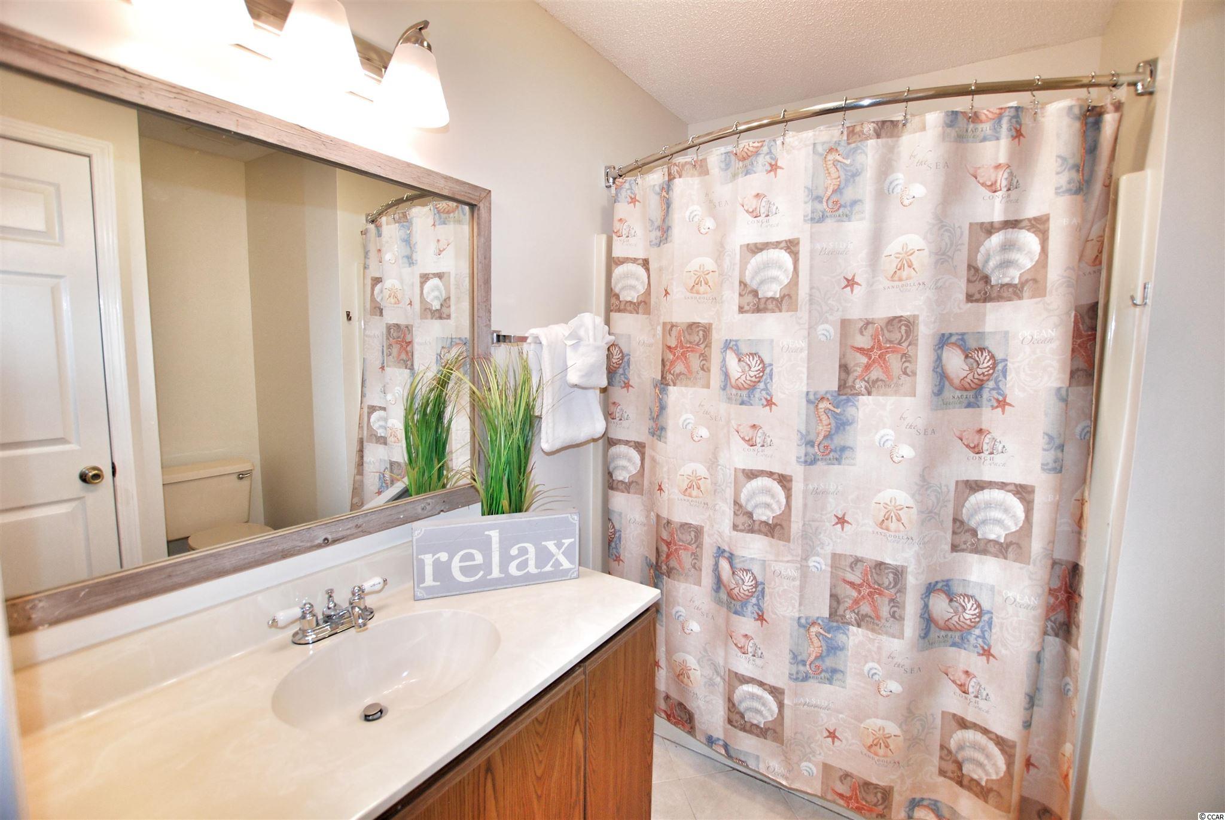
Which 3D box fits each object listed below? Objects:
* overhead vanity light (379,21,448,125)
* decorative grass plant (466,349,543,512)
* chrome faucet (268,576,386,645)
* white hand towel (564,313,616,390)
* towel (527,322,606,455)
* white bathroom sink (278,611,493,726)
[{"bbox_3d":[-0.421,-0.720,1.079,0.149,0.188,0.142,5,7,34],"label":"overhead vanity light"},{"bbox_3d":[-0.271,0.140,1.307,0.200,0.585,0.200,5,7,34],"label":"decorative grass plant"},{"bbox_3d":[-0.550,0.414,1.046,0.145,0.080,0.245,5,7,34],"label":"chrome faucet"},{"bbox_3d":[-0.078,-0.190,1.645,0.080,0.242,0.235,5,7,34],"label":"white hand towel"},{"bbox_3d":[-0.146,-0.081,1.657,0.090,0.380,0.350,5,7,34],"label":"towel"},{"bbox_3d":[-0.404,0.535,0.963,0.335,0.140,0.404,5,7,34],"label":"white bathroom sink"}]

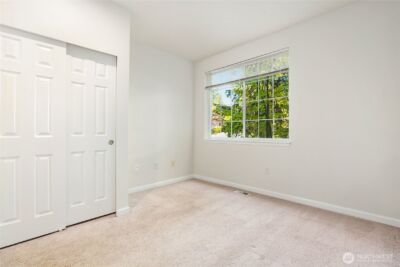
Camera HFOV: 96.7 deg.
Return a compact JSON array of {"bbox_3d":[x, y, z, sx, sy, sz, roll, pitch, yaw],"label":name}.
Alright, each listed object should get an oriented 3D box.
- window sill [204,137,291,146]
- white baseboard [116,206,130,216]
[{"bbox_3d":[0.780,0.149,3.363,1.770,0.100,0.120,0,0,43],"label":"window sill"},{"bbox_3d":[-1.006,1.018,2.318,0.165,0.082,0.018,0,0,-45],"label":"white baseboard"}]

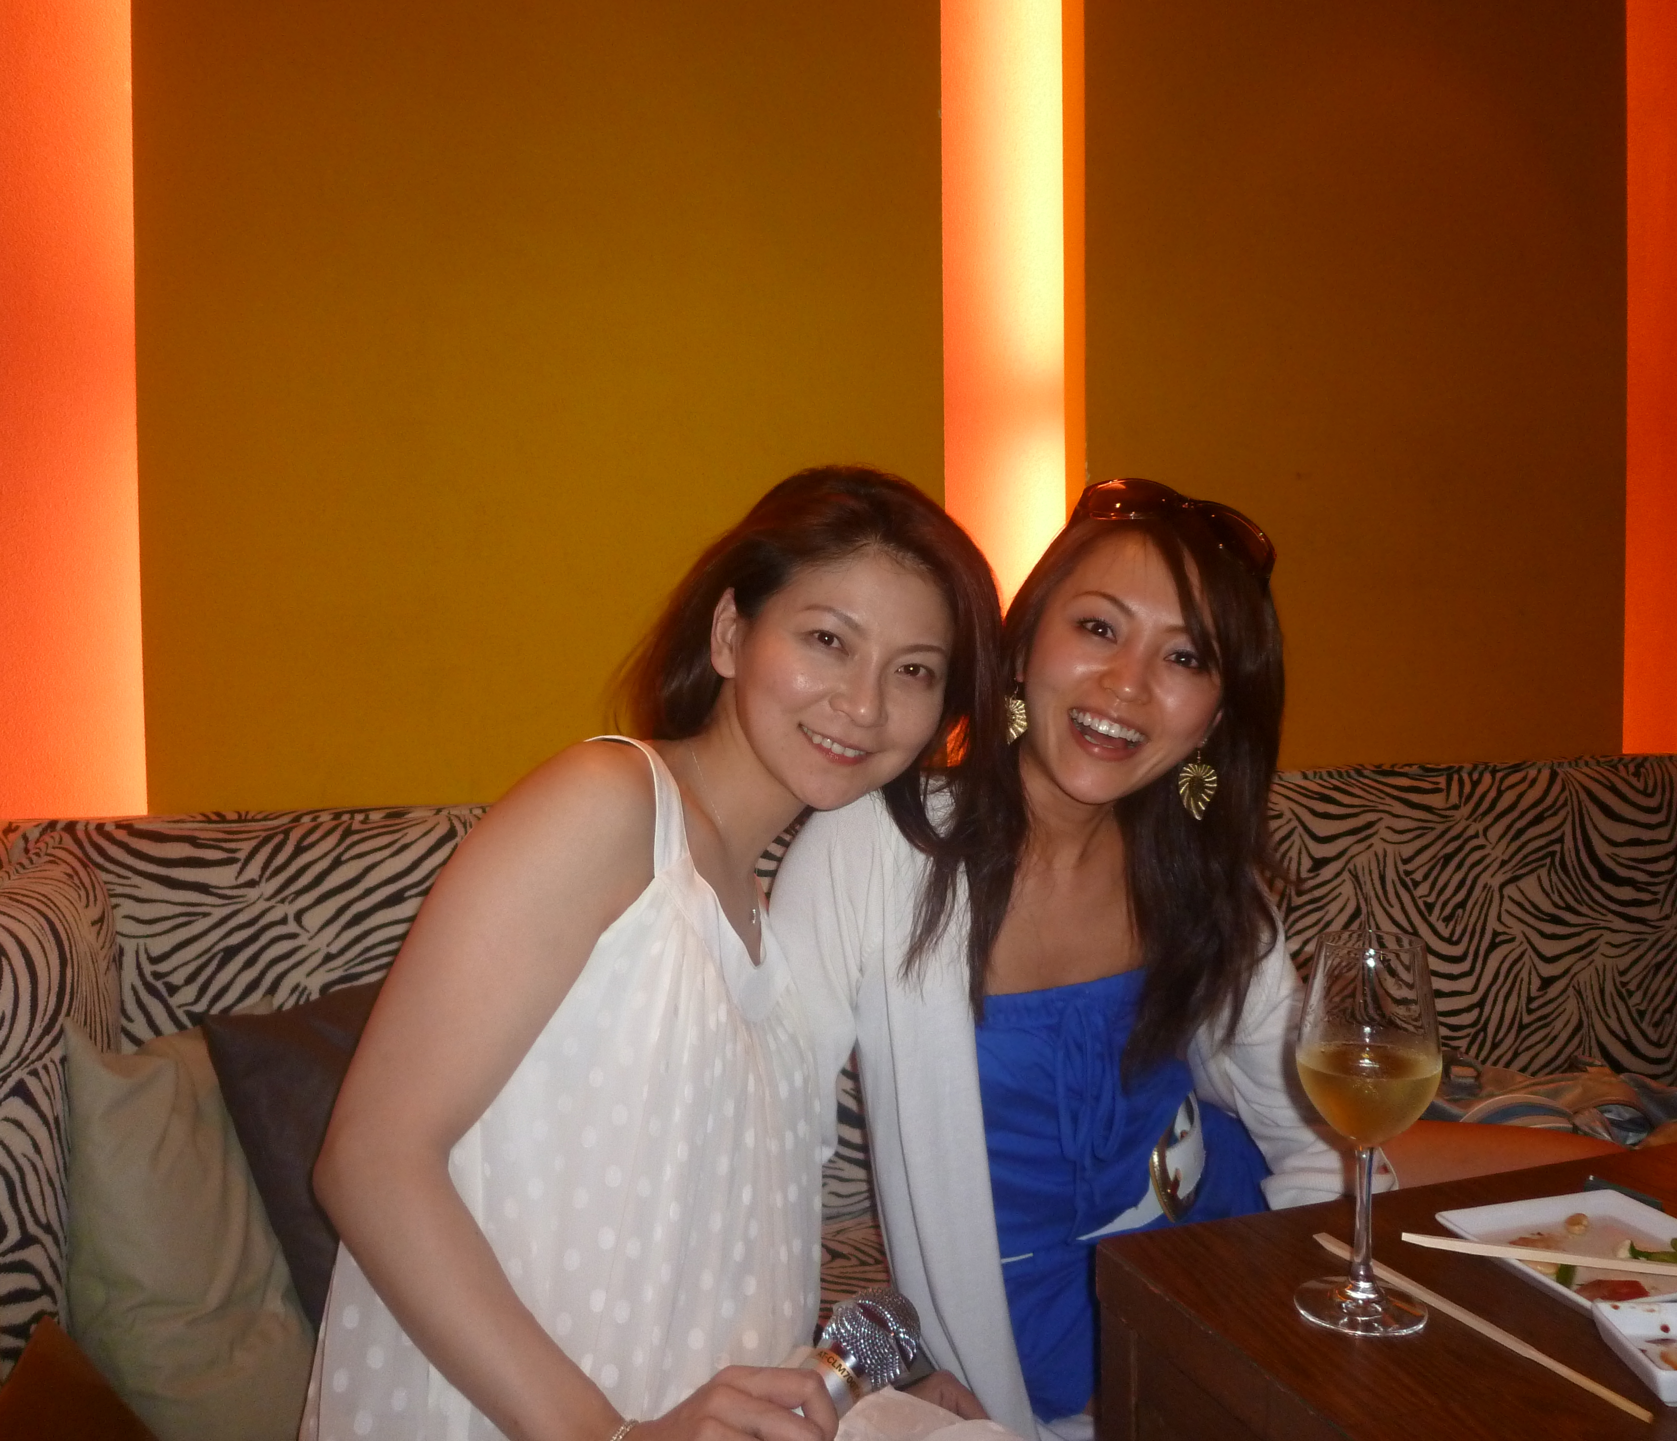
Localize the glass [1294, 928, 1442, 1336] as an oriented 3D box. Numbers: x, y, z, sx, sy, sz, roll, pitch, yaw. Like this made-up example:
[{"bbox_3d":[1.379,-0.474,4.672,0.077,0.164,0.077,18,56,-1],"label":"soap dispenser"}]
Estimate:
[{"bbox_3d":[0.294,0.226,0.776,0.076,0.207,0.076,0,2,0],"label":"glass"}]

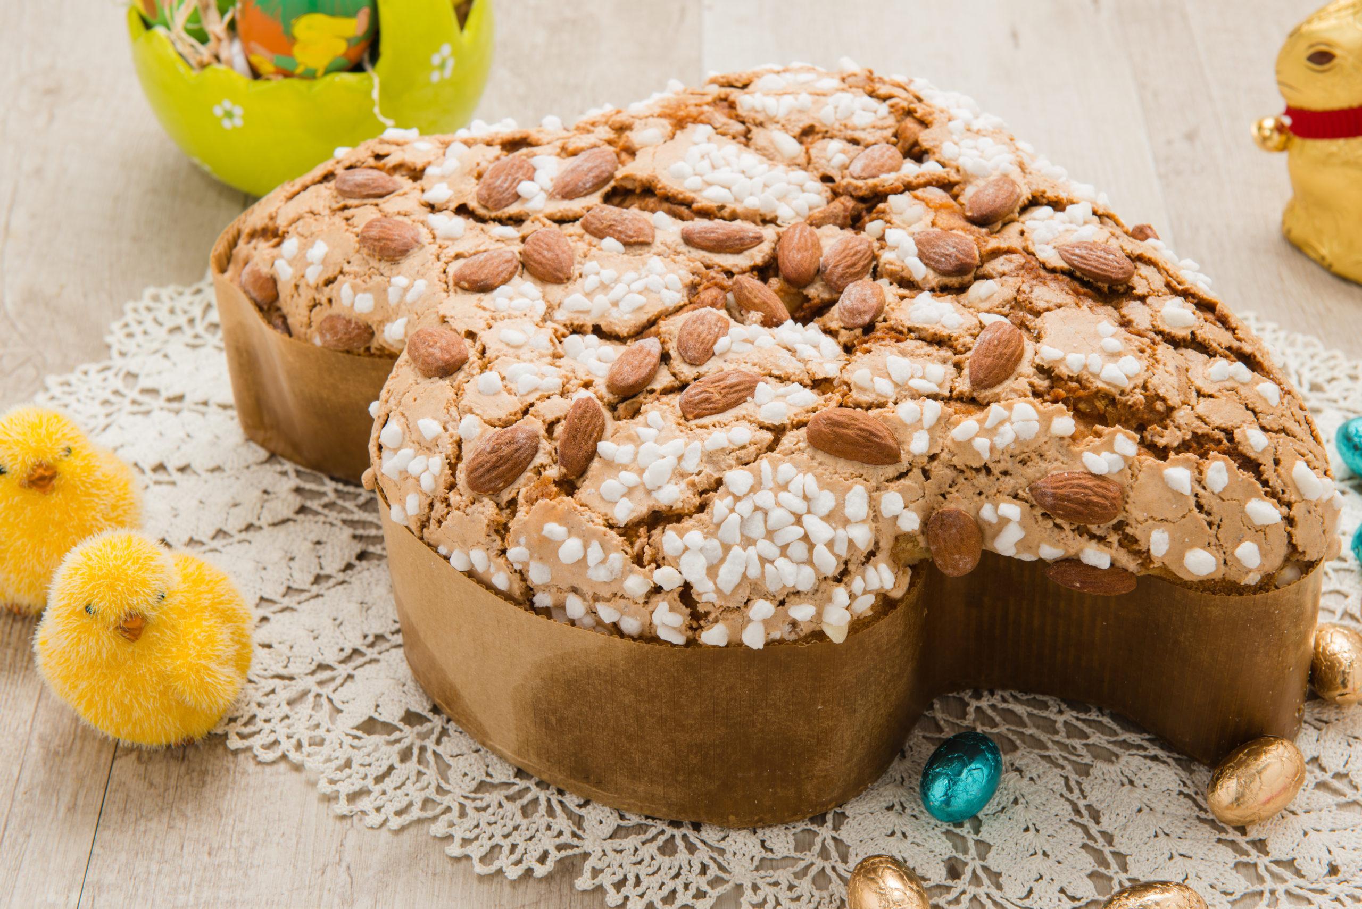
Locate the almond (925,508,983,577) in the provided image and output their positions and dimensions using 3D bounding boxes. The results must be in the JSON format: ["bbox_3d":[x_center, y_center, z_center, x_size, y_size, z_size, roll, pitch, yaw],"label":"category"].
[{"bbox_3d":[0.067,0.021,0.647,0.013,0.008,0.019,-10,59,2],"label":"almond"}]

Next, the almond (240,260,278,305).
[{"bbox_3d":[-0.120,-0.049,0.754,0.011,0.008,0.022,-55,41,7],"label":"almond"}]

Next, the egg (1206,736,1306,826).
[{"bbox_3d":[0.144,0.082,0.665,0.028,0.021,0.021,-25,45,-27],"label":"egg"}]

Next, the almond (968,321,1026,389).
[{"bbox_3d":[0.081,-0.026,0.682,0.013,0.009,0.024,20,53,14],"label":"almond"}]

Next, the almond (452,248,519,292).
[{"bbox_3d":[-0.052,-0.049,0.707,0.020,0.008,0.013,-27,49,-27],"label":"almond"}]

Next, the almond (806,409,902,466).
[{"bbox_3d":[0.043,-0.005,0.662,0.025,0.009,0.012,24,59,13],"label":"almond"}]

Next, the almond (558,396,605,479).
[{"bbox_3d":[-0.025,-0.004,0.655,0.011,0.008,0.022,5,62,14],"label":"almond"}]

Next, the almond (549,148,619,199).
[{"bbox_3d":[-0.027,-0.079,0.744,0.013,0.009,0.024,29,56,32],"label":"almond"}]

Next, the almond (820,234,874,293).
[{"bbox_3d":[0.044,-0.051,0.703,0.013,0.008,0.022,27,48,12],"label":"almond"}]

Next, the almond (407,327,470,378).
[{"bbox_3d":[-0.063,-0.026,0.686,0.022,0.008,0.013,24,74,43],"label":"almond"}]

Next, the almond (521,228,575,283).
[{"bbox_3d":[-0.035,-0.053,0.708,0.013,0.008,0.022,-27,48,-11],"label":"almond"}]

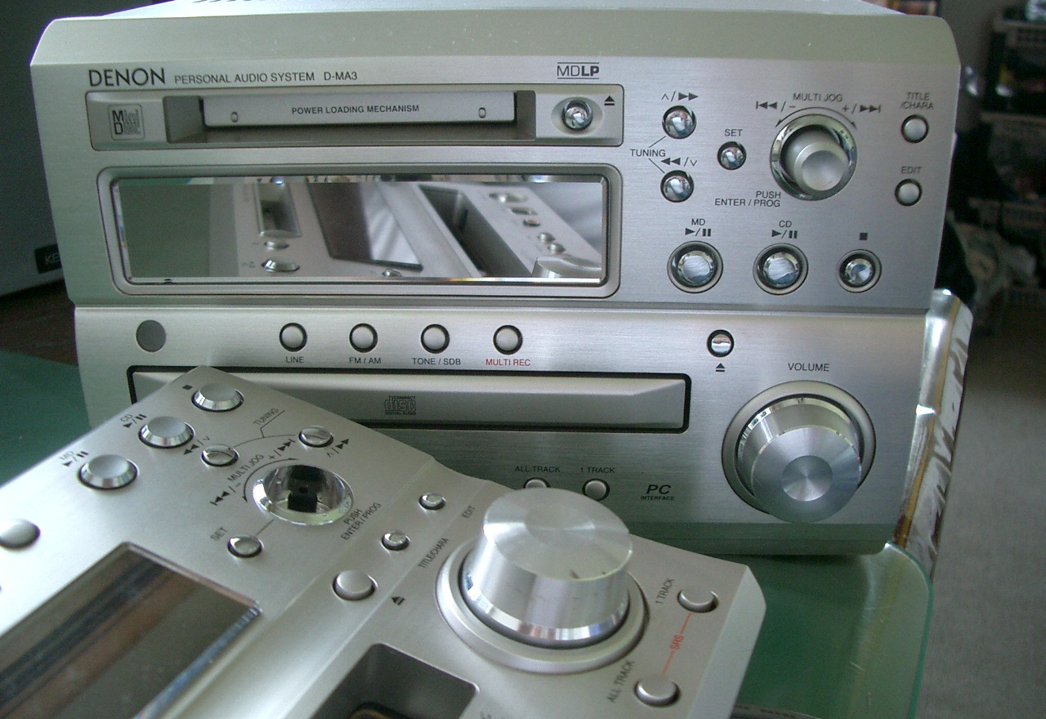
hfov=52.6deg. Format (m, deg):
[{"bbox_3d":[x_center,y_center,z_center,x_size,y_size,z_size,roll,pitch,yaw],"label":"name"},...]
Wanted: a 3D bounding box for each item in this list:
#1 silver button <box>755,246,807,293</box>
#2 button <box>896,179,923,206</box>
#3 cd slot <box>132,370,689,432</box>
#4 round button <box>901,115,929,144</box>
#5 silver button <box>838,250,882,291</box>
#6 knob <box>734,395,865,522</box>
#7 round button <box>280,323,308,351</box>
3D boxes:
[{"bbox_3d":[0.060,-0.020,0.243,0.011,0.011,0.005,1,21,4],"label":"silver button"},{"bbox_3d":[0.088,-0.038,0.240,0.006,0.006,0.003,1,23,3],"label":"button"},{"bbox_3d":[-0.029,0.010,0.268,0.140,0.015,0.009,1,23,3],"label":"cd slot"},{"bbox_3d":[0.087,-0.051,0.234,0.006,0.006,0.003,1,23,3],"label":"round button"},{"bbox_3d":[0.079,-0.021,0.248,0.010,0.010,0.004,1,23,3],"label":"silver button"},{"bbox_3d":[0.067,0.025,0.254,0.031,0.031,0.013,1,21,4],"label":"knob"},{"bbox_3d":[-0.057,-0.005,0.262,0.007,0.007,0.003,1,23,3],"label":"round button"}]

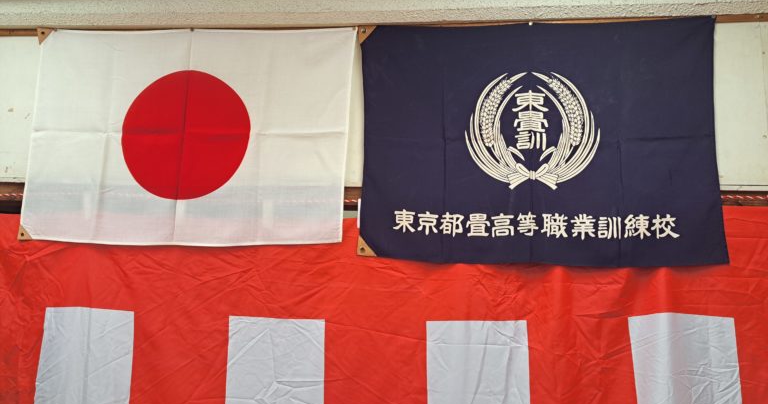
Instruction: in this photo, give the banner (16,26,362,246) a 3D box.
[{"bbox_3d":[-0.629,-0.226,1.692,1.060,0.710,0.030,0,-8,4],"label":"banner"}]

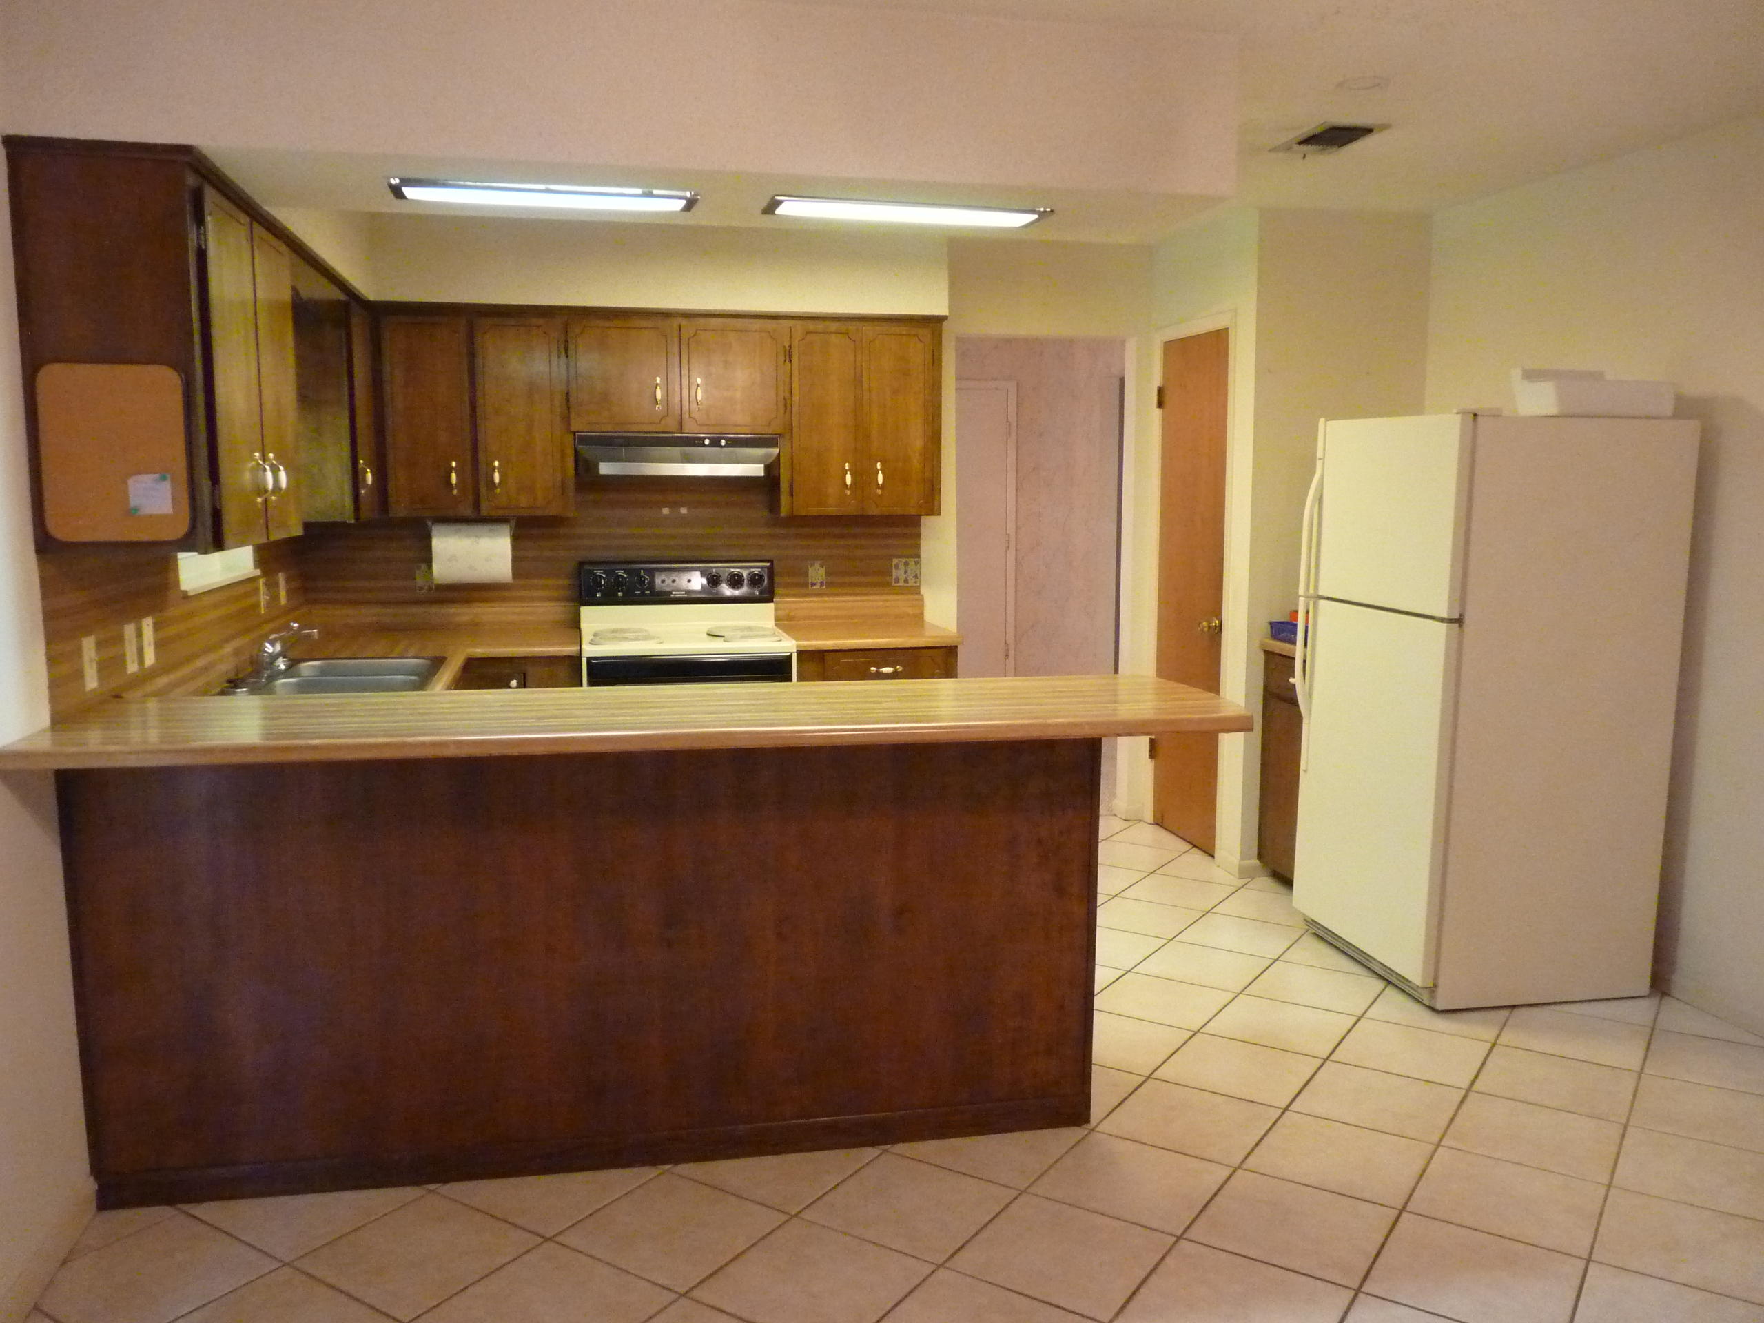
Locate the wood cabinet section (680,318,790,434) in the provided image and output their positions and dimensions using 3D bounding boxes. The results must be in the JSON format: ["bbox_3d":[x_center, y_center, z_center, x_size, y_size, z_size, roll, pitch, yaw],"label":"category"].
[{"bbox_3d":[-0.552,-1.055,5.128,0.391,0.408,0.040,-1,7,-10],"label":"wood cabinet section"}]

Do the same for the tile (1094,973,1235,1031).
[{"bbox_3d":[0.799,0.969,3.918,0.333,0.010,0.333,4,8,33],"label":"tile"}]

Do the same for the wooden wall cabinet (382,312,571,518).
[{"bbox_3d":[-1.481,-0.906,5.095,0.655,0.735,0.330,-1,7,-12],"label":"wooden wall cabinet"}]

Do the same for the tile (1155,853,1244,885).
[{"bbox_3d":[1.265,0.804,5.277,0.333,0.010,0.333,4,8,33],"label":"tile"}]

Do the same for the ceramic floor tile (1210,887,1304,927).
[{"bbox_3d":[1.358,0.866,4.764,0.331,0.010,0.331,4,8,33],"label":"ceramic floor tile"}]

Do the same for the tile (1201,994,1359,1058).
[{"bbox_3d":[1.083,0.991,3.735,0.333,0.010,0.333,4,8,33],"label":"tile"}]

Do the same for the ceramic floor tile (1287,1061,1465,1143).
[{"bbox_3d":[1.175,1.042,3.259,0.331,0.010,0.331,5,8,33],"label":"ceramic floor tile"}]

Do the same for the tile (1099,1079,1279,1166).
[{"bbox_3d":[0.714,1.058,3.176,0.331,0.010,0.331,4,8,33],"label":"tile"}]

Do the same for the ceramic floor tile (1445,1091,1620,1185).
[{"bbox_3d":[1.465,1.068,3.089,0.331,0.010,0.331,4,8,33],"label":"ceramic floor tile"}]

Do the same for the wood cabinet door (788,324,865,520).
[{"bbox_3d":[-0.205,-0.901,5.182,0.267,0.700,0.020,-1,7,-10],"label":"wood cabinet door"}]

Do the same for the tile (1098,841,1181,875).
[{"bbox_3d":[0.968,0.775,5.404,0.331,0.010,0.331,5,8,33],"label":"tile"}]

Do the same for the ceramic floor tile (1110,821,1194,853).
[{"bbox_3d":[1.163,0.754,5.693,0.331,0.010,0.331,4,8,33],"label":"ceramic floor tile"}]

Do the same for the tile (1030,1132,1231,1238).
[{"bbox_3d":[0.527,1.093,2.892,0.333,0.010,0.333,4,8,33],"label":"tile"}]

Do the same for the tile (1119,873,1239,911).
[{"bbox_3d":[1.075,0.844,4.947,0.331,0.010,0.331,4,8,33],"label":"tile"}]

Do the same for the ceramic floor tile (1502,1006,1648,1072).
[{"bbox_3d":[1.836,1.001,3.650,0.333,0.010,0.333,4,8,33],"label":"ceramic floor tile"}]

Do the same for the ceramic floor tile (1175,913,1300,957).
[{"bbox_3d":[1.168,0.900,4.483,0.333,0.010,0.333,4,8,33],"label":"ceramic floor tile"}]

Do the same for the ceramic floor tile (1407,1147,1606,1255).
[{"bbox_3d":[1.274,1.100,2.801,0.331,0.010,0.331,5,8,33],"label":"ceramic floor tile"}]

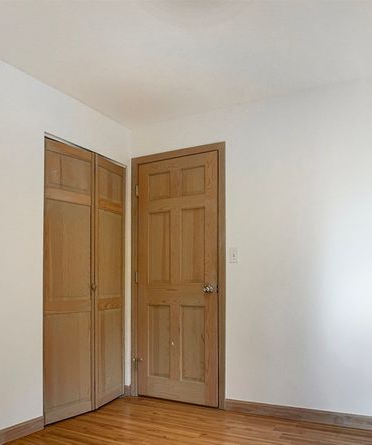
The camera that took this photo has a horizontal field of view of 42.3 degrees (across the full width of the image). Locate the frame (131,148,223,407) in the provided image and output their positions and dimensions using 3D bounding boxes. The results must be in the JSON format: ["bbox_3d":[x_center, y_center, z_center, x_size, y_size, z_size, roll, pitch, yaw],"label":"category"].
[{"bbox_3d":[-0.070,0.430,4.074,0.907,2.110,0.110,-4,-7,28],"label":"frame"}]

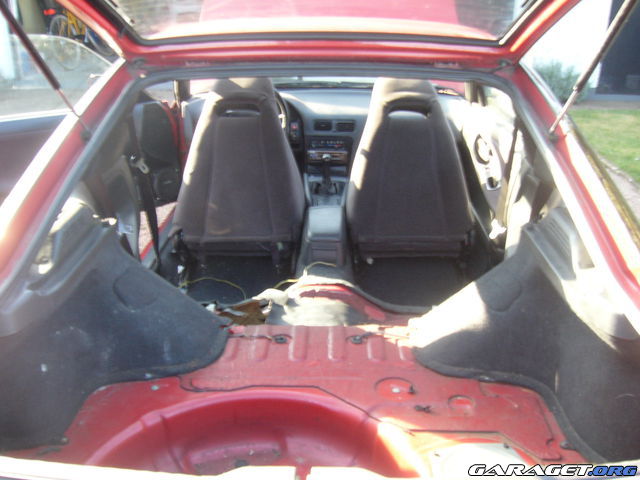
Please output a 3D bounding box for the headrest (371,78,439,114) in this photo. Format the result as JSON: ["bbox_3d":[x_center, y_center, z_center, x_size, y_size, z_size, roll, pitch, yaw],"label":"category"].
[{"bbox_3d":[0.317,-0.541,2.424,0.250,0.155,0.110,1,30,1],"label":"headrest"}]

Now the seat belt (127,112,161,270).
[{"bbox_3d":[-0.630,-0.160,2.373,0.090,0.580,0.100,1,20,1],"label":"seat belt"}]

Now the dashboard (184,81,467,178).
[{"bbox_3d":[0.032,-0.541,3.277,1.380,0.410,0.450,1,20,1],"label":"dashboard"}]

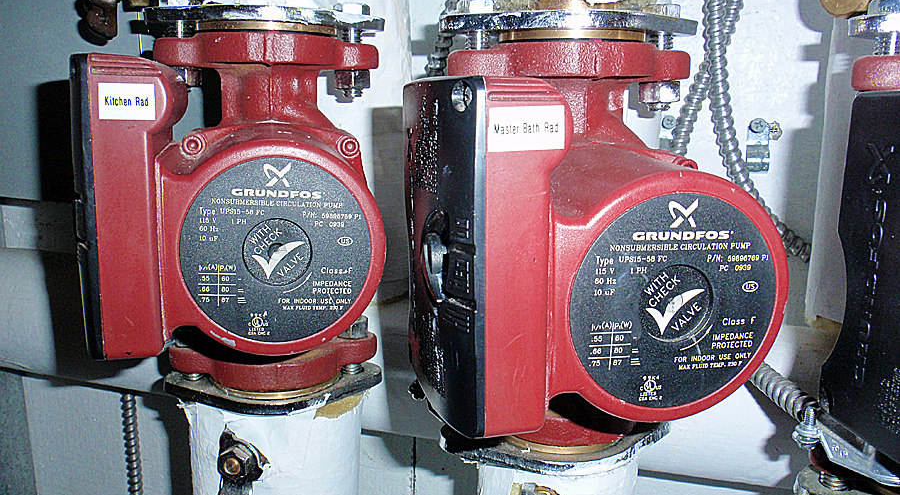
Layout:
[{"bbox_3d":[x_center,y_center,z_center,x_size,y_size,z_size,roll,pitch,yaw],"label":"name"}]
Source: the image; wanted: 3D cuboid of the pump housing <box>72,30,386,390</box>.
[{"bbox_3d":[-0.089,-0.012,0.329,0.122,0.165,0.134,-1,11,-14],"label":"pump housing"}]

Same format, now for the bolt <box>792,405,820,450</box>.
[{"bbox_3d":[0.135,0.068,0.275,0.010,0.017,0.010,4,12,17],"label":"bolt"}]

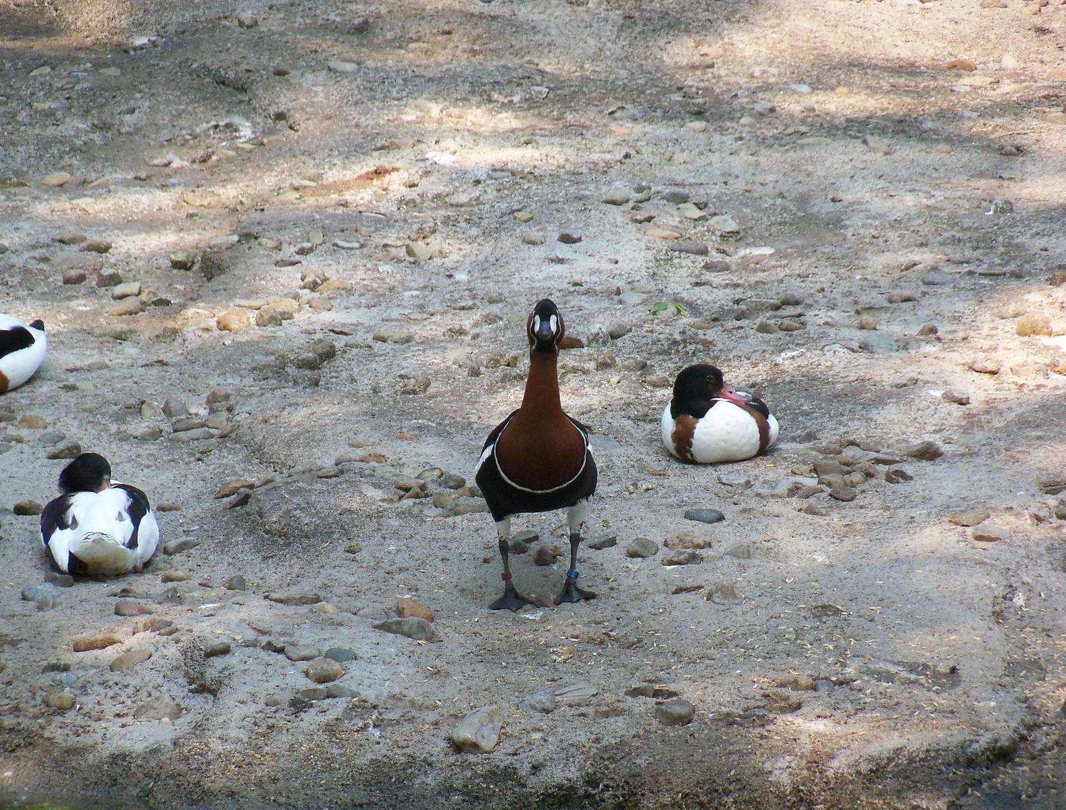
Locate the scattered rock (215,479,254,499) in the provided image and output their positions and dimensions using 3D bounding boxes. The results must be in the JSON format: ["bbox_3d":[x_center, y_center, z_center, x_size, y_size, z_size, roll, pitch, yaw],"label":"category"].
[{"bbox_3d":[-0.423,0.118,12.650,0.054,0.023,0.035,0,13,0],"label":"scattered rock"}]

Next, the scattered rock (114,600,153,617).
[{"bbox_3d":[-0.504,0.257,11.261,0.046,0.017,0.033,3,16,12],"label":"scattered rock"}]

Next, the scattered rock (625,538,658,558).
[{"bbox_3d":[0.146,0.192,11.960,0.043,0.022,0.035,0,18,0],"label":"scattered rock"}]

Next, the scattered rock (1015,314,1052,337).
[{"bbox_3d":[0.713,-0.113,12.712,0.051,0.027,0.042,0,18,0],"label":"scattered rock"}]

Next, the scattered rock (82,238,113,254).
[{"bbox_3d":[-0.672,-0.245,13.769,0.048,0.021,0.034,0,13,0],"label":"scattered rock"}]

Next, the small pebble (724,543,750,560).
[{"bbox_3d":[0.284,0.203,12.391,0.039,0.021,0.027,0,13,0],"label":"small pebble"}]

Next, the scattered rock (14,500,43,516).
[{"bbox_3d":[-0.710,0.145,12.568,0.040,0.021,0.030,0,13,0],"label":"scattered rock"}]

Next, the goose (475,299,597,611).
[{"bbox_3d":[0.005,0.046,12.210,0.165,0.435,0.400,-2,13,-7],"label":"goose"}]

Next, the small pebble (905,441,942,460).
[{"bbox_3d":[0.517,0.060,11.829,0.047,0.022,0.034,-3,16,-10],"label":"small pebble"}]

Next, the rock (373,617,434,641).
[{"bbox_3d":[-0.175,0.303,12.081,0.081,0.030,0.045,0,13,0],"label":"rock"}]

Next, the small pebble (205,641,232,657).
[{"bbox_3d":[-0.391,0.304,11.123,0.034,0.018,0.025,-7,18,-24],"label":"small pebble"}]

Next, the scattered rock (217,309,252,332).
[{"bbox_3d":[-0.413,-0.117,12.341,0.046,0.026,0.033,-1,16,-5],"label":"scattered rock"}]

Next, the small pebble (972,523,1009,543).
[{"bbox_3d":[0.616,0.173,12.008,0.049,0.017,0.039,0,18,0],"label":"small pebble"}]

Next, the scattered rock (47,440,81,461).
[{"bbox_3d":[-0.644,0.063,12.280,0.050,0.020,0.035,-6,19,-19],"label":"scattered rock"}]

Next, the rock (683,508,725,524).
[{"bbox_3d":[0.221,0.144,11.590,0.049,0.018,0.035,0,16,0],"label":"rock"}]

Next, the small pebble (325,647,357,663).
[{"bbox_3d":[-0.238,0.311,11.106,0.039,0.016,0.028,1,16,5],"label":"small pebble"}]

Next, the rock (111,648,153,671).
[{"bbox_3d":[-0.523,0.332,11.611,0.061,0.017,0.033,-12,22,-33],"label":"rock"}]

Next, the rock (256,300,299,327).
[{"bbox_3d":[-0.384,-0.139,13.440,0.062,0.041,0.044,0,13,0],"label":"rock"}]

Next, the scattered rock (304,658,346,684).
[{"bbox_3d":[-0.258,0.330,11.043,0.047,0.028,0.038,0,16,0],"label":"scattered rock"}]

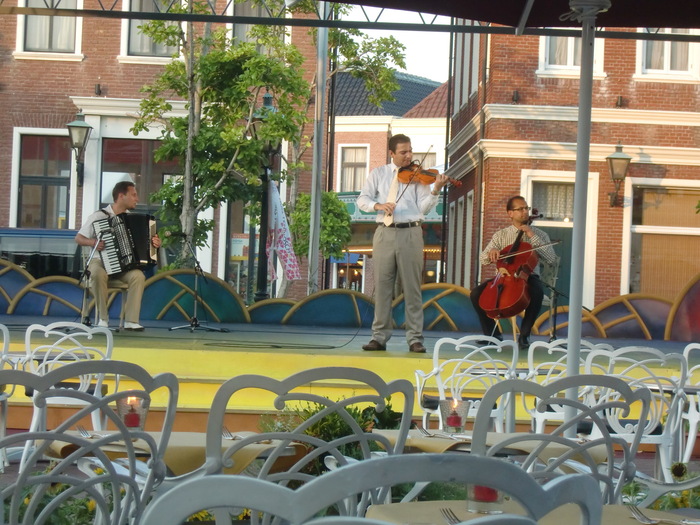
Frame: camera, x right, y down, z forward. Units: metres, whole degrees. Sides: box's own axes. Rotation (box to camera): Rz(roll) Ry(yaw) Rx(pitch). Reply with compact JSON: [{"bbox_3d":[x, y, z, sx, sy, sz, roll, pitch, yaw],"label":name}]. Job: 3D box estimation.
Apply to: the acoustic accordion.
[{"bbox_3d":[-2.031,-0.171,20.400,0.530,0.490,0.270,-10,-5,-13],"label":"acoustic accordion"}]

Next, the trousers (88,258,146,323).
[{"bbox_3d":[-2.125,0.261,20.700,0.450,0.600,0.600,3,0,-25],"label":"trousers"}]

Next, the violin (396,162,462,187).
[{"bbox_3d":[0.638,-0.694,17.950,0.590,0.100,0.210,10,32,30],"label":"violin"}]

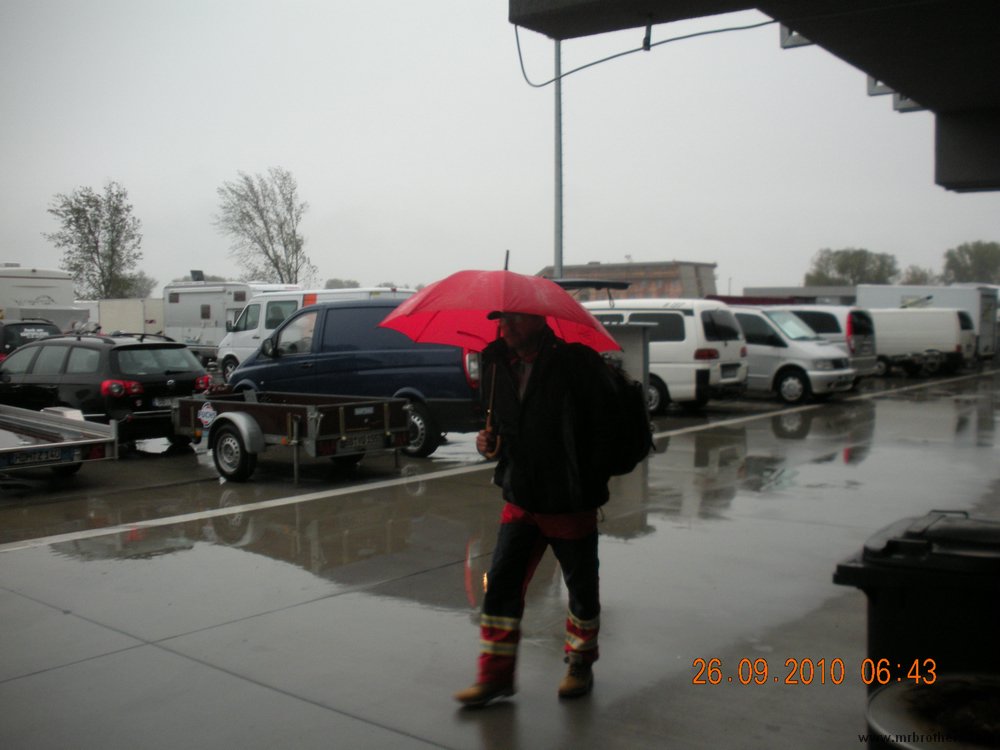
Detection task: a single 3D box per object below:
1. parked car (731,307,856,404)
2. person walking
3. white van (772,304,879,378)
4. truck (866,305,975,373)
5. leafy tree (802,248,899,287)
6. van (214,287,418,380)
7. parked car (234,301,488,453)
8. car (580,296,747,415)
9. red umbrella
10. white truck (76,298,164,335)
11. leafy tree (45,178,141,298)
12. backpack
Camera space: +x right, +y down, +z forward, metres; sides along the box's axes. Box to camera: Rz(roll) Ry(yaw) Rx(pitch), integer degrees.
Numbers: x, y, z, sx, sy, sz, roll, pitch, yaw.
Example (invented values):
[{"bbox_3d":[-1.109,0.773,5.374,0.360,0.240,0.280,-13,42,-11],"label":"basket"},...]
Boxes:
[{"bbox_3d":[5.036,-0.496,21.260,4.660,1.870,1.880,3,5,42],"label":"parked car"},{"bbox_3d":[0.153,0.584,4.472,0.550,1.740,0.560,-2,4,-33],"label":"person walking"},{"bbox_3d":[6.709,-0.762,25.406,4.900,1.900,1.900,3,4,40],"label":"white van"},{"bbox_3d":[12.039,-1.138,31.504,4.800,1.900,1.840,3,4,40],"label":"truck"},{"bbox_3d":[41.717,-9.924,119.633,11.000,9.800,10.000,0,3,0],"label":"leafy tree"},{"bbox_3d":[-4.374,-0.861,24.185,5.600,2.360,1.950,3,4,38],"label":"van"},{"bbox_3d":[-1.647,-0.051,13.811,4.900,1.900,1.910,3,4,38],"label":"parked car"},{"bbox_3d":[2.232,-0.413,19.476,4.620,1.990,1.720,3,4,38],"label":"car"},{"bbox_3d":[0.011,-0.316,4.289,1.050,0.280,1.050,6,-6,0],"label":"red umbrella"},{"bbox_3d":[-17.351,-2.366,47.565,5.800,2.550,2.200,3,4,40],"label":"white truck"},{"bbox_3d":[-24.136,-6.663,59.601,5.800,9.720,5.800,0,3,0],"label":"leafy tree"},{"bbox_3d":[0.464,0.190,4.618,0.270,0.540,0.340,-3,4,-40],"label":"backpack"}]

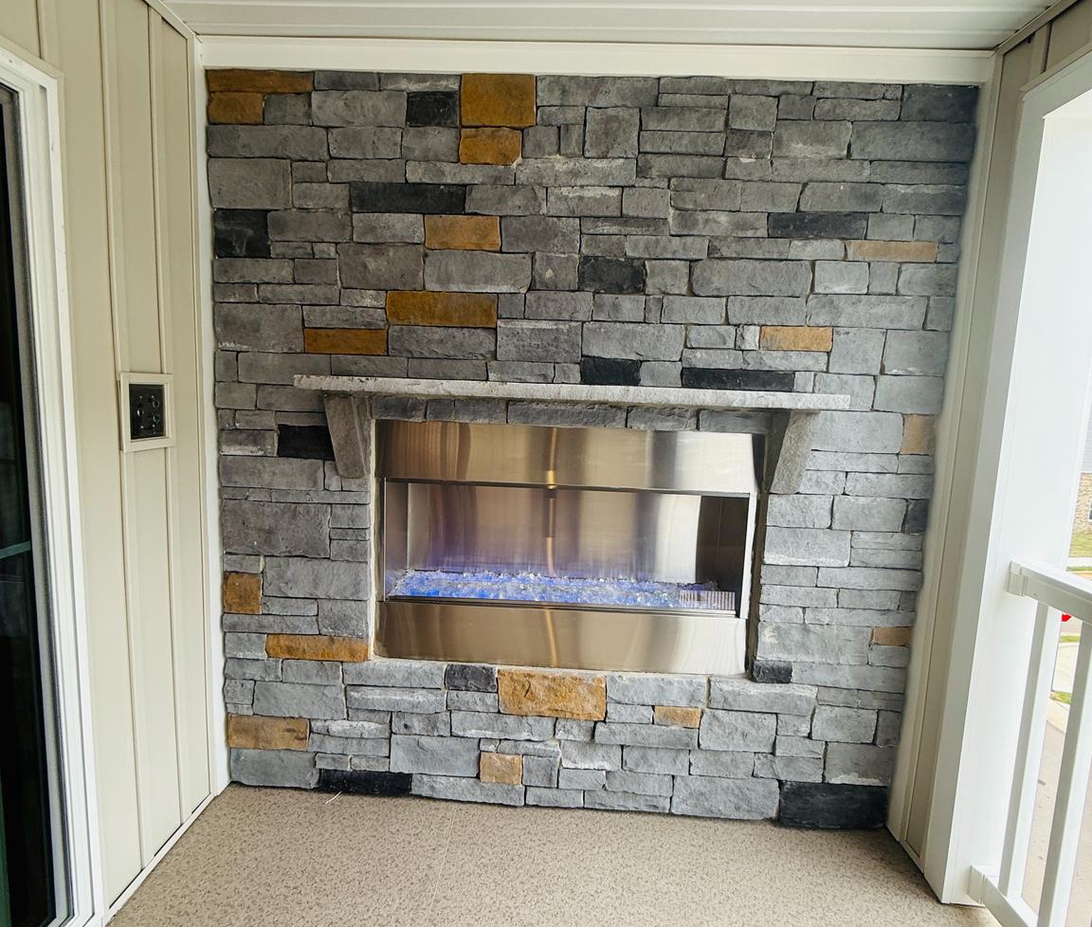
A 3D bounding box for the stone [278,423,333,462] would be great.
[{"bbox_3d":[-0.750,-0.070,1.914,0.214,0.107,0.070,2,7,2],"label":"stone"}]

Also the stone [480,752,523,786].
[{"bbox_3d":[-0.148,1.028,2.016,0.148,0.110,0.070,2,7,2],"label":"stone"}]

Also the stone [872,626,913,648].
[{"bbox_3d":[1.135,0.564,1.957,0.128,0.069,0.060,2,7,2],"label":"stone"}]

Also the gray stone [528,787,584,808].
[{"bbox_3d":[0.031,1.131,2.027,0.196,0.063,0.070,2,7,2],"label":"gray stone"}]

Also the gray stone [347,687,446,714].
[{"bbox_3d":[-0.513,0.811,2.048,0.340,0.085,0.060,2,7,2],"label":"gray stone"}]

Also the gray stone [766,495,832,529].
[{"bbox_3d":[0.803,0.151,1.881,0.202,0.101,0.060,2,7,2],"label":"gray stone"}]

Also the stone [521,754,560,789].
[{"bbox_3d":[-0.017,1.050,2.043,0.129,0.122,0.060,2,7,2],"label":"stone"}]

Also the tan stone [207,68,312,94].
[{"bbox_3d":[-0.873,-1.170,1.825,0.327,0.066,0.060,2,6,2],"label":"tan stone"}]

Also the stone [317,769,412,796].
[{"bbox_3d":[-0.633,1.115,2.090,0.332,0.087,0.060,2,7,2],"label":"stone"}]

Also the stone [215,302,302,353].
[{"bbox_3d":[-0.888,-0.422,1.855,0.271,0.139,0.055,2,7,2],"label":"stone"}]

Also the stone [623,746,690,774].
[{"bbox_3d":[0.372,0.984,1.988,0.213,0.088,0.070,2,7,2],"label":"stone"}]

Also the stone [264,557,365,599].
[{"bbox_3d":[-0.765,0.384,1.974,0.350,0.132,0.060,2,7,2],"label":"stone"}]

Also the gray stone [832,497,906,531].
[{"bbox_3d":[1.029,0.158,1.904,0.223,0.101,0.060,2,6,2],"label":"gray stone"}]

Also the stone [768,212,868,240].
[{"bbox_3d":[0.806,-0.706,1.767,0.287,0.070,0.055,2,7,2],"label":"stone"}]

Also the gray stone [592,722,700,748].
[{"bbox_3d":[0.343,0.924,2.030,0.346,0.076,0.060,2,7,2],"label":"gray stone"}]

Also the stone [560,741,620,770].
[{"bbox_3d":[0.154,0.978,2.003,0.202,0.097,0.070,2,7,2],"label":"stone"}]

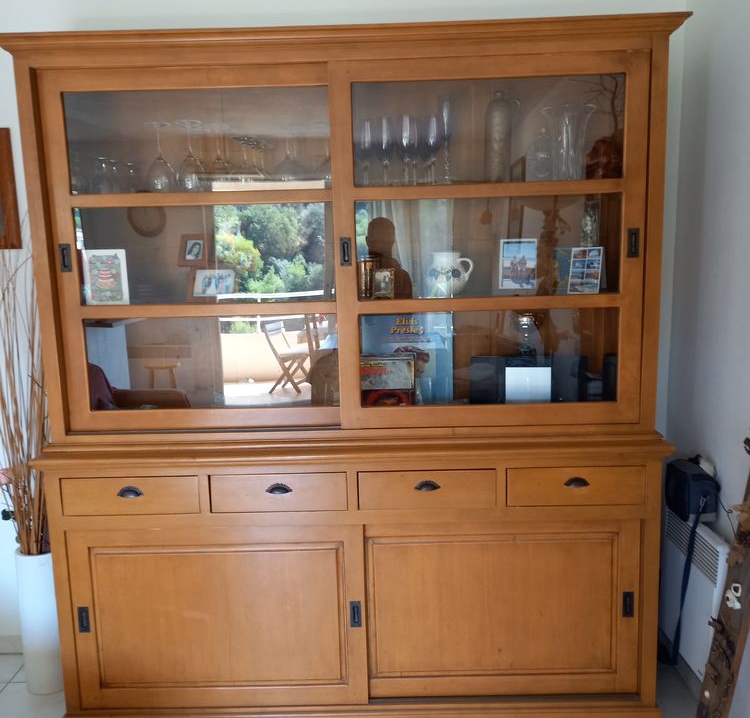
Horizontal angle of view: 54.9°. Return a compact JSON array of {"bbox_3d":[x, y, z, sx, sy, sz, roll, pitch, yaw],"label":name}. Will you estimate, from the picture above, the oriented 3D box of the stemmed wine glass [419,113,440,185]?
[{"bbox_3d":[0.171,-0.652,2.248,0.070,0.225,0.070,-1,9,0],"label":"stemmed wine glass"}]

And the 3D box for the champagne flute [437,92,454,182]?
[{"bbox_3d":[0.221,-0.675,2.232,0.062,0.281,0.062,-1,9,1],"label":"champagne flute"}]

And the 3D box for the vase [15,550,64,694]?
[{"bbox_3d":[-1.188,0.931,2.622,0.168,0.517,0.168,-1,9,0],"label":"vase"}]

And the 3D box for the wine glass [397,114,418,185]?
[{"bbox_3d":[0.101,-0.636,2.214,0.060,0.226,0.060,-1,9,1],"label":"wine glass"}]

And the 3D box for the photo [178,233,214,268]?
[{"bbox_3d":[-0.578,-0.347,2.317,0.106,0.108,0.025,1,-5,16],"label":"photo"}]

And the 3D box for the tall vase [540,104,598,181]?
[{"bbox_3d":[0.600,-0.652,2.223,0.172,0.235,0.172,-1,8,1],"label":"tall vase"}]

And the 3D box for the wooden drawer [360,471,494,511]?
[{"bbox_3d":[0.158,0.360,2.322,0.408,0.116,0.400,-1,8,1],"label":"wooden drawer"}]

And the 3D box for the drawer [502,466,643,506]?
[{"bbox_3d":[0.596,0.348,2.316,0.408,0.116,0.400,-1,8,1],"label":"drawer"}]

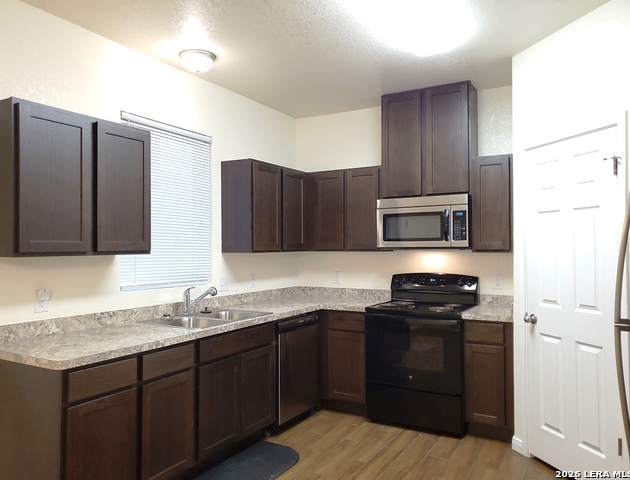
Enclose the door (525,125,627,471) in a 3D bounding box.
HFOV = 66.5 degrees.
[{"bbox_3d":[1.531,0.409,2.888,0.045,2.030,0.710,0,-1,-15],"label":"door"}]

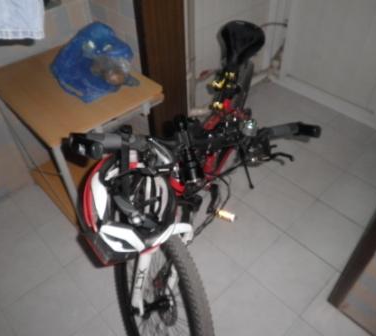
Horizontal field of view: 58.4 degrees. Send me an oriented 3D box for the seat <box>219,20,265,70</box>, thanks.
[{"bbox_3d":[0.193,-0.463,1.260,0.160,0.090,0.270,13,47,6],"label":"seat"}]

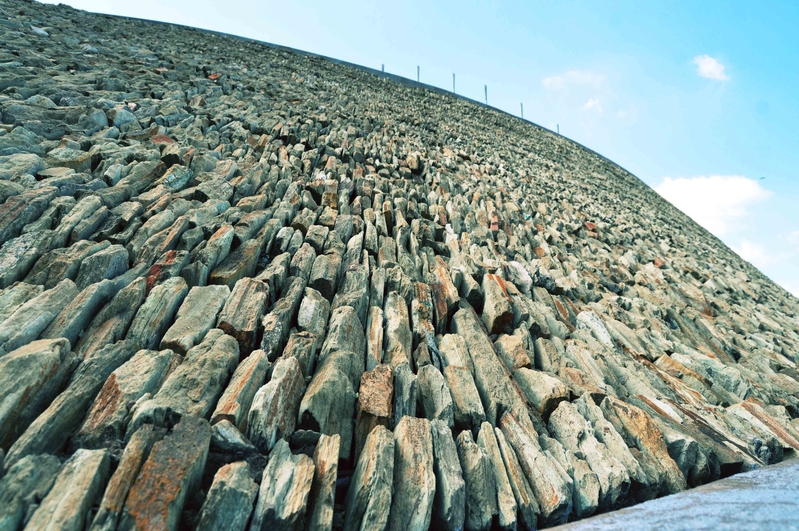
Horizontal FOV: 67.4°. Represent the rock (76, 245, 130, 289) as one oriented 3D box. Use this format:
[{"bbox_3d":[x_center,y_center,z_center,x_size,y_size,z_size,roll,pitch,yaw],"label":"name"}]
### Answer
[{"bbox_3d":[-1.628,0.000,3.287,0.163,0.130,0.360,14,15,-12],"label":"rock"}]

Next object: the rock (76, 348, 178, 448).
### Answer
[{"bbox_3d":[-1.081,0.522,2.417,0.206,0.155,0.440,15,15,-8],"label":"rock"}]

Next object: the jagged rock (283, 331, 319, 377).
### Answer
[{"bbox_3d":[-0.506,0.449,3.086,0.138,0.124,0.280,17,15,-5],"label":"jagged rock"}]

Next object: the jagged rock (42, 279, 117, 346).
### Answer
[{"bbox_3d":[-1.503,0.213,2.834,0.150,0.135,0.440,13,15,-14],"label":"jagged rock"}]

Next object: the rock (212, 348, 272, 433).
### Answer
[{"bbox_3d":[-0.697,0.547,2.677,0.132,0.126,0.420,17,15,-5],"label":"rock"}]

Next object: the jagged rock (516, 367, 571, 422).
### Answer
[{"bbox_3d":[0.832,0.745,3.517,0.220,0.176,0.340,18,15,-1],"label":"jagged rock"}]

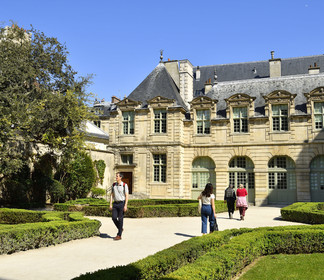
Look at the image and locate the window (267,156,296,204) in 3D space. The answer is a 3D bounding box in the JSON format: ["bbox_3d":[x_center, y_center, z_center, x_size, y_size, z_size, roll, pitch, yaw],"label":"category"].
[{"bbox_3d":[10.227,3.406,33.663,2.274,4.080,0.300,-2,-8,22],"label":"window"}]

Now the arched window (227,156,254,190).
[{"bbox_3d":[6.191,2.498,30.654,2.050,2.500,0.300,-2,-7,24],"label":"arched window"}]

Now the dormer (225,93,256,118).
[{"bbox_3d":[6.310,-2.595,31.339,2.460,1.960,1.100,-2,-7,24],"label":"dormer"}]

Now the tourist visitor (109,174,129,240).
[{"bbox_3d":[-1.129,1.748,10.474,0.500,1.760,0.400,-1,-7,18],"label":"tourist visitor"}]

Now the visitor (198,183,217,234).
[{"bbox_3d":[1.453,2.195,12.602,0.520,1.640,0.370,0,-6,10],"label":"visitor"}]

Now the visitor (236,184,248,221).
[{"bbox_3d":[3.672,2.857,18.125,0.500,1.600,0.380,-1,-6,13],"label":"visitor"}]

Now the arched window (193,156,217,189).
[{"bbox_3d":[3.438,2.595,31.869,2.050,2.500,0.300,-2,-7,24],"label":"arched window"}]

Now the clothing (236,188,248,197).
[{"bbox_3d":[3.705,2.415,18.278,0.500,0.400,0.300,-1,-7,12],"label":"clothing"}]

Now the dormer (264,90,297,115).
[{"bbox_3d":[10.330,-3.034,34.506,2.624,2.183,1.000,-2,-8,22],"label":"dormer"}]

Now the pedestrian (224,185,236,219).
[{"bbox_3d":[3.388,3.050,19.646,0.560,1.680,0.400,-1,-7,12],"label":"pedestrian"}]

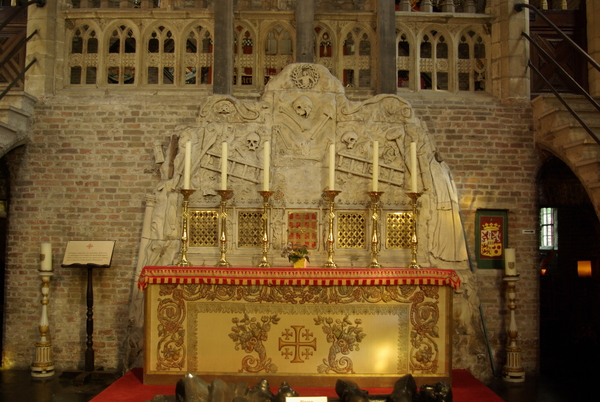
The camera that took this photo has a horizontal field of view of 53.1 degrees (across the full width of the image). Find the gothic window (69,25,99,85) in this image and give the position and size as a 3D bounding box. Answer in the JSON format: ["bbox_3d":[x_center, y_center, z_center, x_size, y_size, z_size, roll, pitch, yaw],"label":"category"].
[{"bbox_3d":[-2.330,-1.577,6.475,0.333,0.666,0.150,1,-4,2],"label":"gothic window"}]

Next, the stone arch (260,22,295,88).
[{"bbox_3d":[-0.240,-1.562,6.401,0.406,0.740,0.180,1,-4,2],"label":"stone arch"}]

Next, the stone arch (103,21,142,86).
[{"bbox_3d":[-1.886,-1.568,6.402,0.415,0.731,0.200,1,-5,0],"label":"stone arch"}]

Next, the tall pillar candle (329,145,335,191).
[{"bbox_3d":[0.303,-0.324,5.755,0.051,0.458,0.051,1,-4,2],"label":"tall pillar candle"}]

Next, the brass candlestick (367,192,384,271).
[{"bbox_3d":[0.718,0.274,5.718,0.162,0.732,0.162,1,-5,0],"label":"brass candlestick"}]

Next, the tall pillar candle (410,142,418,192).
[{"bbox_3d":[1.102,-0.318,5.805,0.046,0.494,0.046,1,-5,0],"label":"tall pillar candle"}]

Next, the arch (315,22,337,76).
[{"bbox_3d":[0.213,-1.557,6.403,0.373,0.731,0.200,1,-5,0],"label":"arch"}]

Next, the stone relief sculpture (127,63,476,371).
[{"bbox_3d":[0.015,0.135,6.031,3.513,3.114,0.350,1,-4,2],"label":"stone relief sculpture"}]

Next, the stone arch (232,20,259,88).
[{"bbox_3d":[-0.645,-1.563,6.403,0.405,0.742,0.200,1,-5,0],"label":"stone arch"}]

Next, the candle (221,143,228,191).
[{"bbox_3d":[-0.730,-0.332,5.805,0.045,0.473,0.045,1,-5,0],"label":"candle"}]

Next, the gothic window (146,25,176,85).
[{"bbox_3d":[-1.480,-1.559,6.444,0.325,0.641,0.150,1,-4,2],"label":"gothic window"}]

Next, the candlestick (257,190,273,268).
[{"bbox_3d":[-0.329,0.268,5.731,0.155,0.739,0.155,1,-4,2],"label":"candlestick"}]

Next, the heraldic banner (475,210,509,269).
[{"bbox_3d":[1.937,0.384,6.054,0.334,0.599,0.030,1,-4,2],"label":"heraldic banner"}]

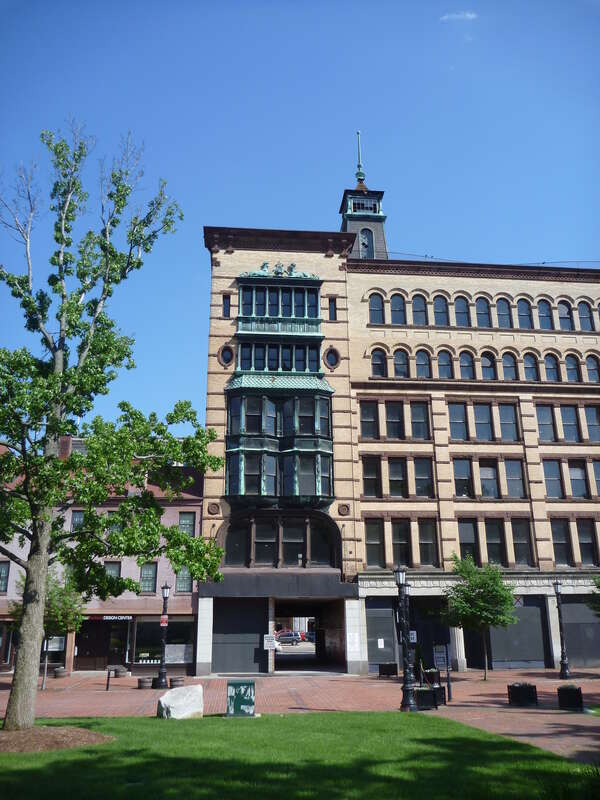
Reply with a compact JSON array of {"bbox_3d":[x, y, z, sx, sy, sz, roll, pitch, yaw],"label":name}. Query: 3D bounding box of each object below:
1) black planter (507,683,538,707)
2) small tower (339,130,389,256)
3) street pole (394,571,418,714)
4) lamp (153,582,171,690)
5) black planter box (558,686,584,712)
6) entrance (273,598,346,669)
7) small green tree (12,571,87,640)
[{"bbox_3d":[7.796,10.341,22.739,0.780,0.618,0.750,-1,-18,0],"label":"black planter"},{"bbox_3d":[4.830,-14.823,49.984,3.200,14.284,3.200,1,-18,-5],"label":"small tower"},{"bbox_3d":[3.616,8.139,22.318,0.500,4.650,0.500,-1,-18,0],"label":"street pole"},{"bbox_3d":[-5.924,10.368,28.638,0.440,4.413,0.440,-1,-18,0],"label":"lamp"},{"bbox_3d":[8.990,9.941,21.592,0.780,0.661,0.750,-7,-19,20],"label":"black planter box"},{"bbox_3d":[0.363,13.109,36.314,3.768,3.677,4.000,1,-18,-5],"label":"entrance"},{"bbox_3d":[-11.012,10.141,28.858,3.256,5.090,3.256,-1,-18,0],"label":"small green tree"}]

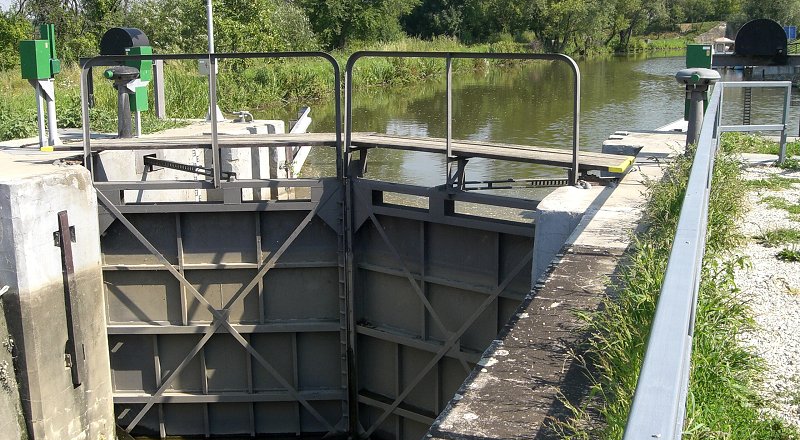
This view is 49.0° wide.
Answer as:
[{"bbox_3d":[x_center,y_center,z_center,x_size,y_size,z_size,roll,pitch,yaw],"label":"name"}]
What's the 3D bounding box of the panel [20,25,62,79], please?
[{"bbox_3d":[-4.953,-2.312,12.100,0.273,0.725,0.432,4,13,20],"label":"panel"}]

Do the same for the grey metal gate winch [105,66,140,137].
[{"bbox_3d":[-3.978,-1.681,12.620,0.460,1.000,0.480,4,13,20],"label":"grey metal gate winch"}]

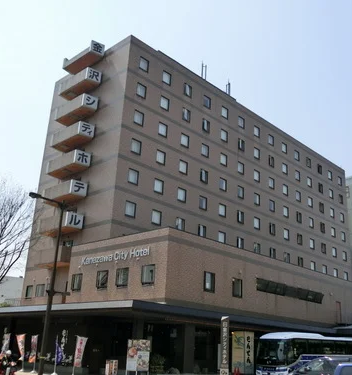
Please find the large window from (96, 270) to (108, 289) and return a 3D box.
[{"bbox_3d":[-5.473,6.821,36.510,1.300,1.320,0.200,-15,-26,42],"label":"large window"}]

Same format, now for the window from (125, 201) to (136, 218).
[{"bbox_3d":[-3.943,1.890,42.714,0.150,1.338,1.172,-15,-25,42],"label":"window"}]

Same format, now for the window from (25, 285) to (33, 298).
[{"bbox_3d":[-14.047,9.987,47.036,1.109,1.227,0.150,-15,-25,42],"label":"window"}]

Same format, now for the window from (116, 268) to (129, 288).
[{"bbox_3d":[-3.902,6.495,35.620,1.347,1.283,0.150,-15,-26,42],"label":"window"}]

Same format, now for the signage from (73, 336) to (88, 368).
[{"bbox_3d":[-5.360,9.311,27.796,0.650,1.780,0.120,6,-19,-9],"label":"signage"}]

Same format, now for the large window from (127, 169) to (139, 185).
[{"bbox_3d":[-3.800,-0.945,43.903,0.150,1.317,1.183,-15,-26,42],"label":"large window"}]

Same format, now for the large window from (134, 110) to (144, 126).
[{"bbox_3d":[-3.437,-6.441,45.619,0.150,1.330,1.122,-15,-25,42],"label":"large window"}]

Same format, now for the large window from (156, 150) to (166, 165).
[{"bbox_3d":[-1.427,-2.879,46.717,0.180,1.330,1.180,-15,-26,42],"label":"large window"}]

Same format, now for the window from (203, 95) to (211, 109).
[{"bbox_3d":[3.428,-9.347,53.916,0.150,1.335,1.201,-15,-25,42],"label":"window"}]

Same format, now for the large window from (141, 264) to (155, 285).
[{"bbox_3d":[-1.856,5.797,32.749,1.237,1.331,0.150,-15,-25,42],"label":"large window"}]

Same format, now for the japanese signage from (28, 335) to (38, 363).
[{"bbox_3d":[-10.088,11.409,34.694,0.600,1.850,0.080,13,-21,-26],"label":"japanese signage"}]

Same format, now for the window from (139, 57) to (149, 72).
[{"bbox_3d":[-3.110,-11.960,47.788,0.150,1.360,1.164,-15,-26,42],"label":"window"}]

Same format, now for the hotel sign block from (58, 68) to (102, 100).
[{"bbox_3d":[-9.488,-10.067,48.040,4.620,1.400,1.460,-14,-25,42],"label":"hotel sign block"}]

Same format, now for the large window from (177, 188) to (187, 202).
[{"bbox_3d":[0.579,0.747,48.078,0.150,1.348,1.199,-15,-26,42],"label":"large window"}]

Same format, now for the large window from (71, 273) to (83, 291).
[{"bbox_3d":[-7.814,7.456,38.677,1.300,1.320,0.200,-15,-26,42],"label":"large window"}]

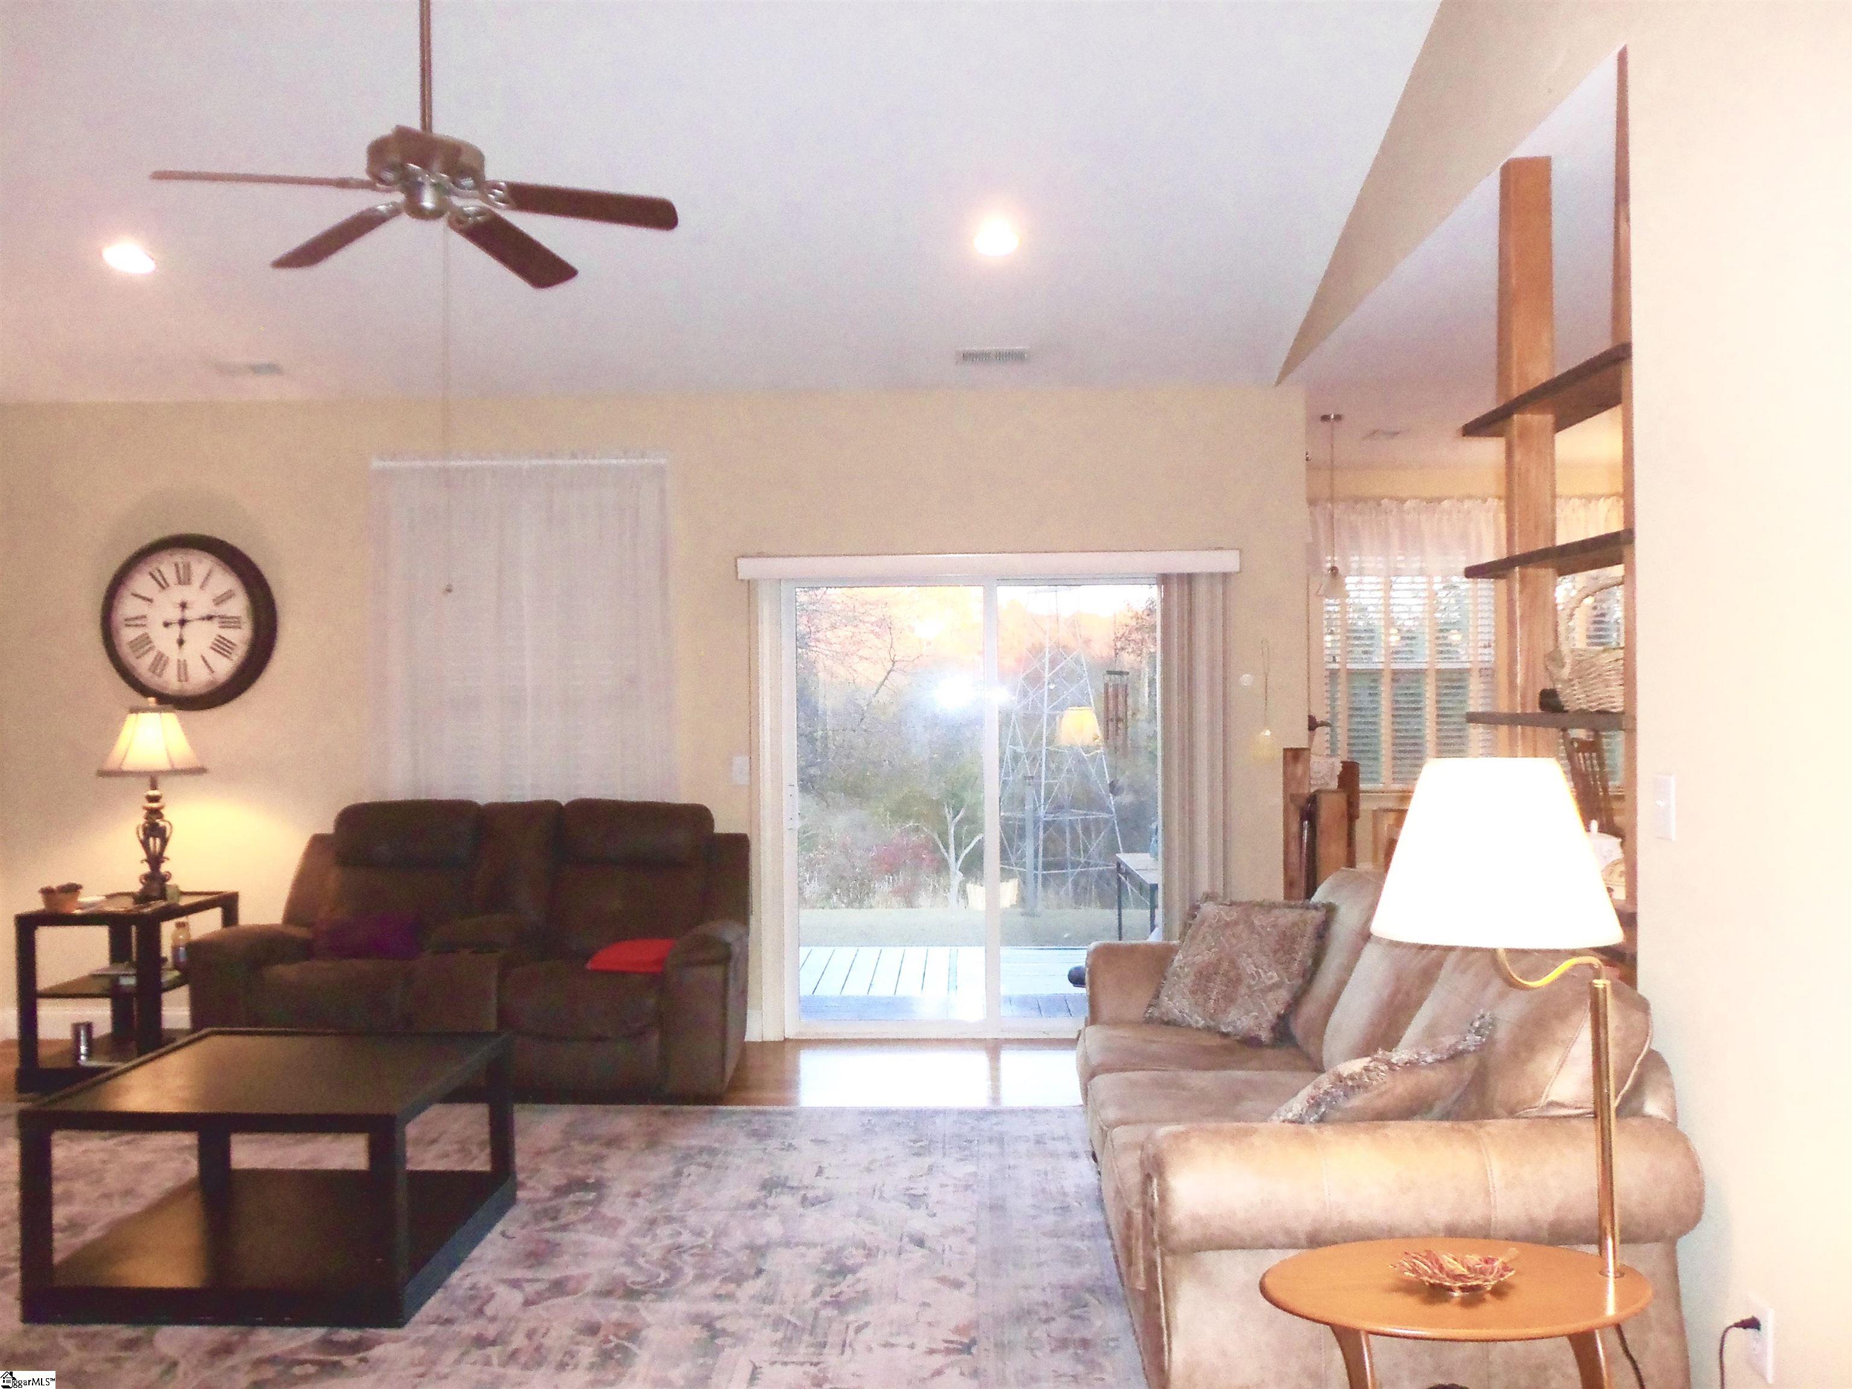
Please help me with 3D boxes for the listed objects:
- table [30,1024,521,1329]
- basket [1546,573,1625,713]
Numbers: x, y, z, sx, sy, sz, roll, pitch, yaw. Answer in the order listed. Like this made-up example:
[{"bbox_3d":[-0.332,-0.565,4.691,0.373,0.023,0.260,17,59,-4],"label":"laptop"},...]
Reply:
[{"bbox_3d":[-1.657,1.227,3.920,0.915,0.488,0.875,-1,0,3],"label":"table"},{"bbox_3d":[1.527,-0.113,3.238,0.320,0.297,0.380,0,0,2],"label":"basket"}]

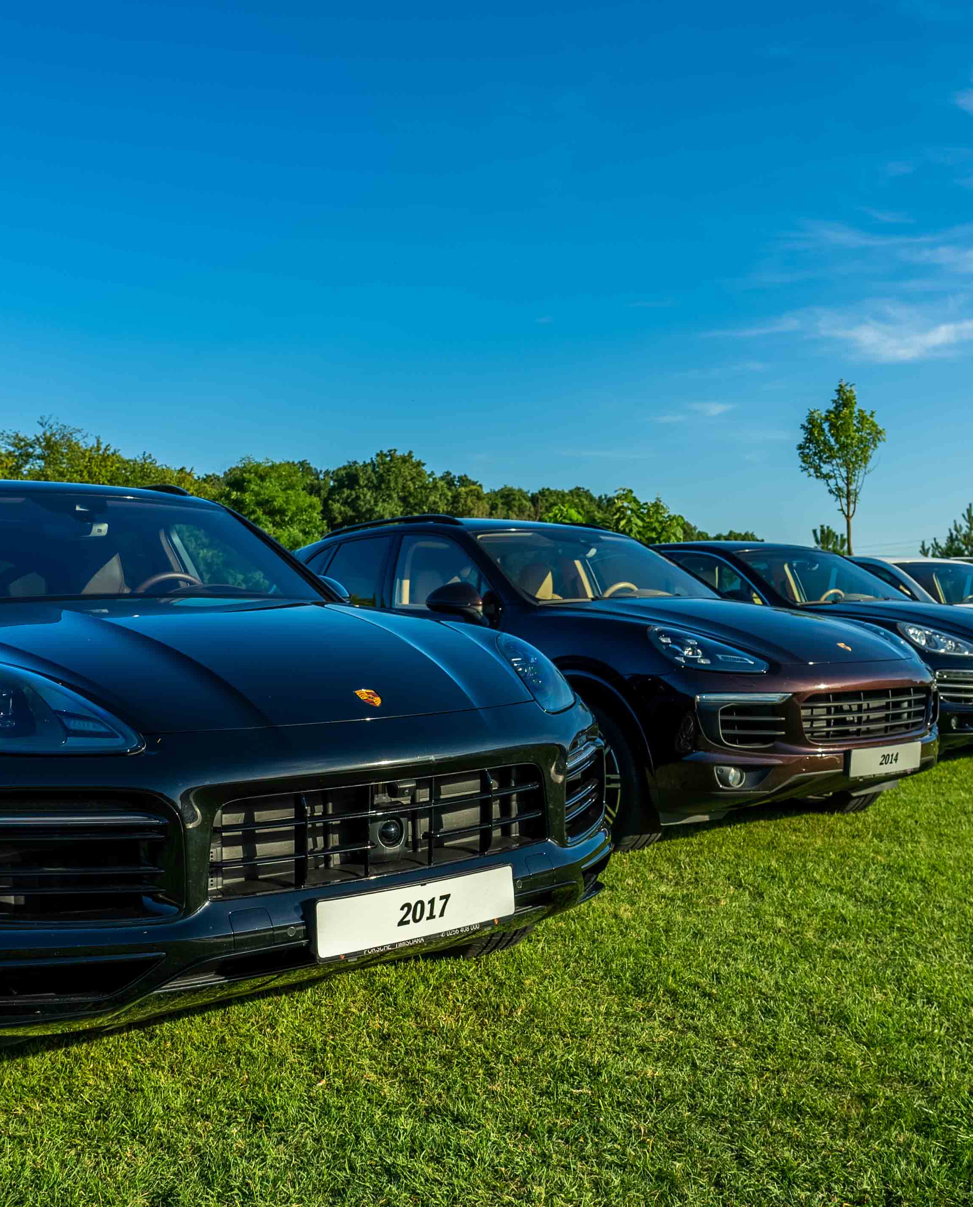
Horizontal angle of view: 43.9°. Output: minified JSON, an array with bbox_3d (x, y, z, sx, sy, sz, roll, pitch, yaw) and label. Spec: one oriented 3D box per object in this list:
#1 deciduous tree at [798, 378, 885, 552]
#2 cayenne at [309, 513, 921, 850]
[{"bbox_3d":[8.290,-1.950,27.971,2.050,6.430,2.050,-1,-1,0],"label":"deciduous tree"},{"bbox_3d":[0.275,0.320,7.219,2.030,1.700,4.865,0,-1,-37],"label":"cayenne"}]

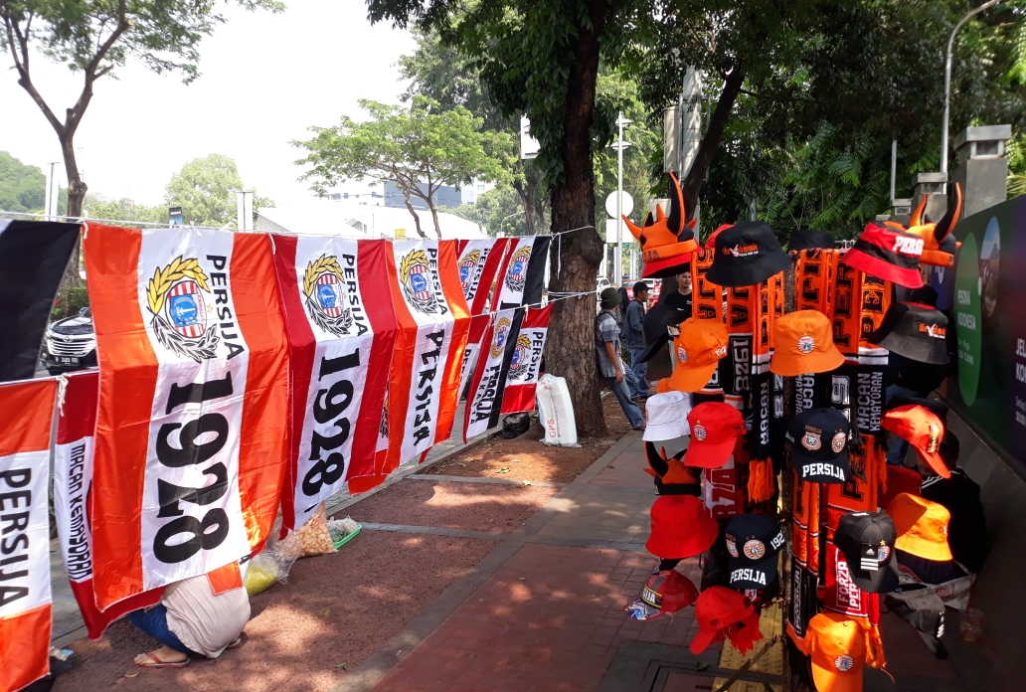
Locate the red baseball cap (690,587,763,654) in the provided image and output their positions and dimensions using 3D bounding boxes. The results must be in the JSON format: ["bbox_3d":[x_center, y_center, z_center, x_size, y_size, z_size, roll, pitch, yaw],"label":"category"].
[{"bbox_3d":[0.685,0.911,2.710,0.262,0.160,0.178,-28,-10,9],"label":"red baseball cap"}]

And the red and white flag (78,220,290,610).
[{"bbox_3d":[-1.320,0.235,3.410,0.180,1.480,1.050,1,5,21],"label":"red and white flag"}]

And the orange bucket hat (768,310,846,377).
[{"bbox_3d":[0.977,-0.012,2.660,0.250,0.170,0.250,1,19,14],"label":"orange bucket hat"}]

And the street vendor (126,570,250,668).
[{"bbox_3d":[-1.480,0.980,3.620,0.620,0.770,0.460,2,5,28],"label":"street vendor"}]

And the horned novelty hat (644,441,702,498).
[{"bbox_3d":[0.616,0.442,2.980,0.240,0.250,0.240,-2,5,-20],"label":"horned novelty hat"}]

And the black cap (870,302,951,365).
[{"bbox_3d":[1.396,-0.044,2.820,0.280,0.170,0.280,3,18,-1],"label":"black cap"}]

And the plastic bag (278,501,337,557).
[{"bbox_3d":[-1.270,1.090,4.920,0.360,0.340,0.300,1,5,20],"label":"plastic bag"}]

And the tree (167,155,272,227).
[{"bbox_3d":[-20.227,-8.084,54.000,7.000,10.400,7.000,1,5,20],"label":"tree"}]

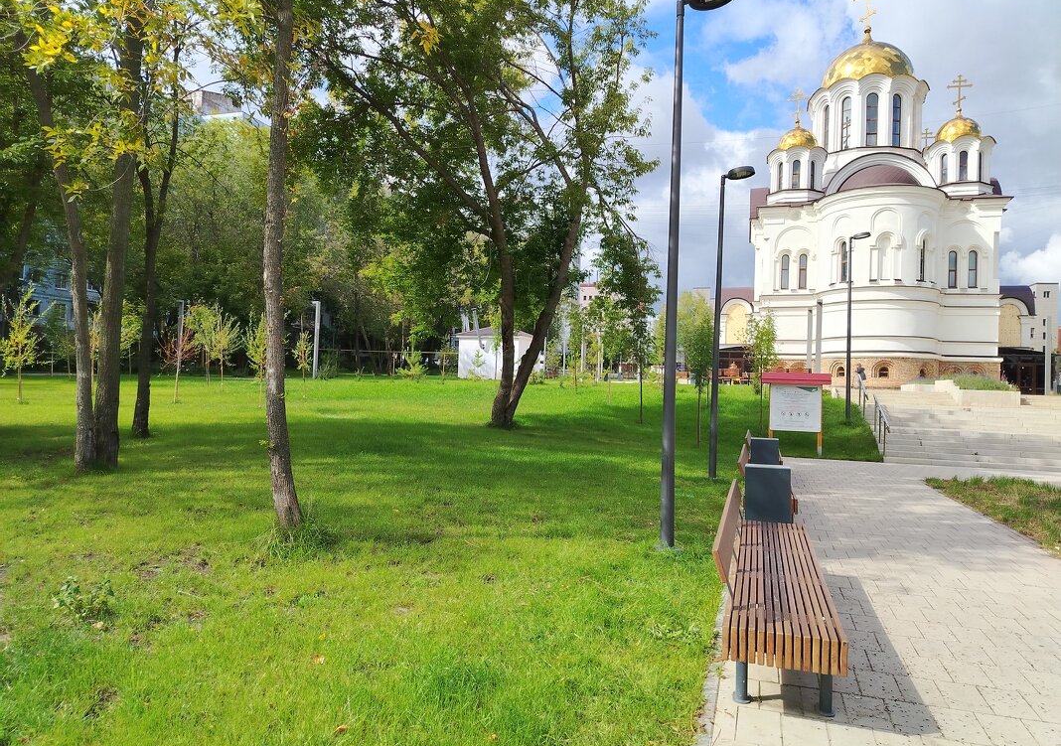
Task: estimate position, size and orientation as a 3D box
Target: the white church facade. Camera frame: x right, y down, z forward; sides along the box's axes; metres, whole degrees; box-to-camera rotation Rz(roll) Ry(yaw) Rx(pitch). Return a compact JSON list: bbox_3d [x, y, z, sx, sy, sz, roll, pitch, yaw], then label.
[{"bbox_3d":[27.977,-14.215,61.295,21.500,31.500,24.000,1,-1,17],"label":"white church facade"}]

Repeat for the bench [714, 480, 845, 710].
[{"bbox_3d":[1.637,1.315,4.989,0.620,0.810,3.170,1,-1,17],"label":"bench"}]

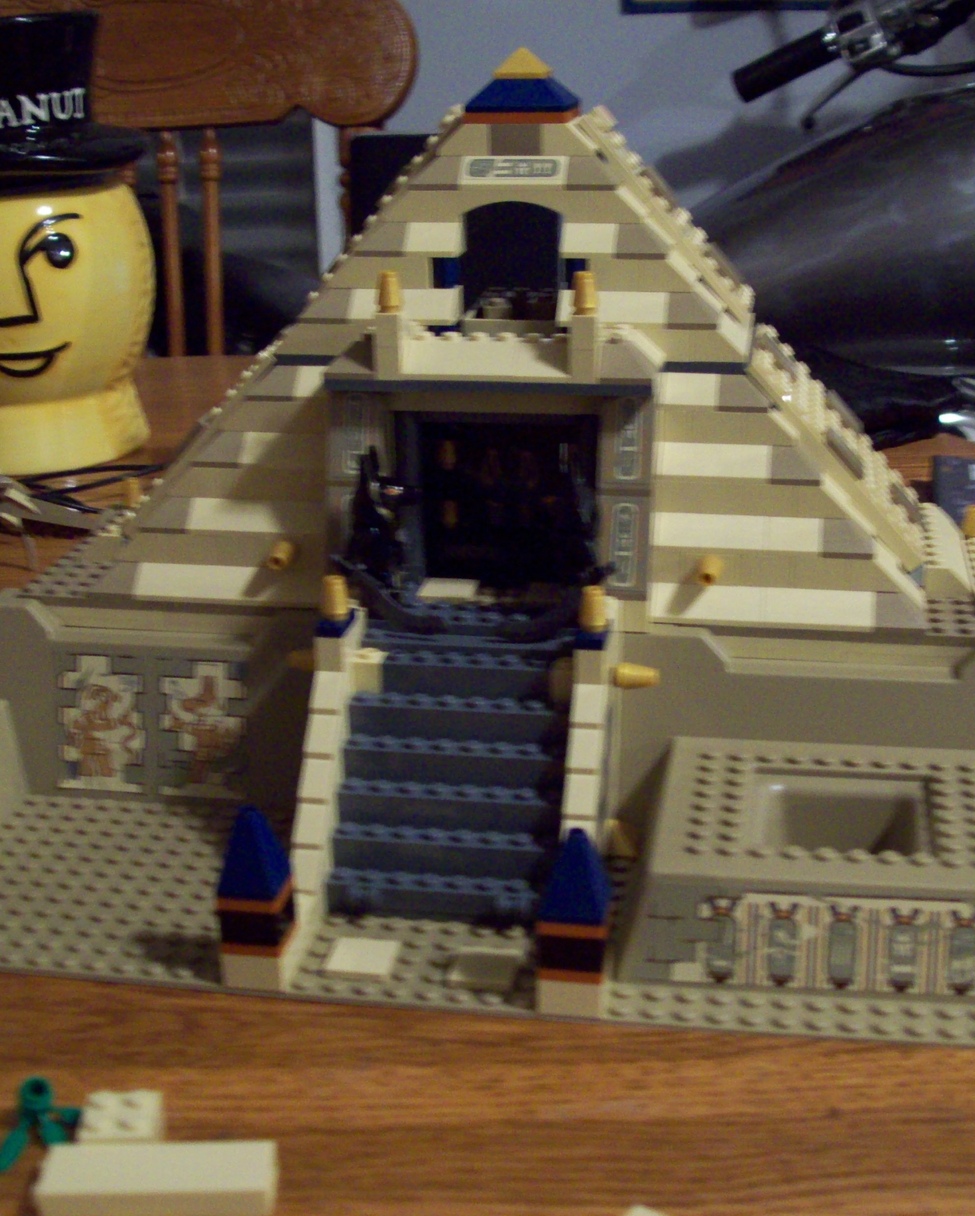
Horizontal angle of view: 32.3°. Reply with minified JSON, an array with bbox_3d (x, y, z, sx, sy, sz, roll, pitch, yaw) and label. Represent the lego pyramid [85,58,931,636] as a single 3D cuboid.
[{"bbox_3d":[0.009,-0.097,0.543,0.256,0.159,0.142,2,20,10],"label":"lego pyramid"}]

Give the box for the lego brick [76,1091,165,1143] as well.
[{"bbox_3d":[-0.079,0.113,0.365,0.016,0.011,0.016,-2,20,-3],"label":"lego brick"}]

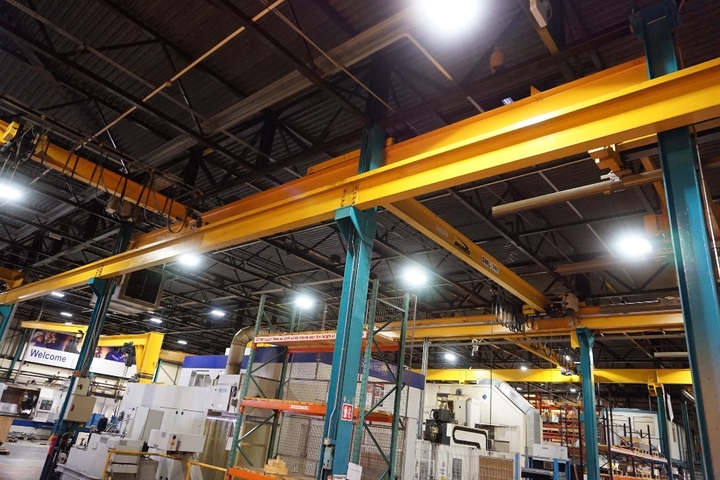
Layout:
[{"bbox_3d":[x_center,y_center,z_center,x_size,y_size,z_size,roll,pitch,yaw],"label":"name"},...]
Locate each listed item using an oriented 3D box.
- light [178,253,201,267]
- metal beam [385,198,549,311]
[{"bbox_3d":[-5.513,0.630,15.520,0.320,0.110,0.620,-12,-29,39],"label":"light"},{"bbox_3d":[2.899,0.510,11.077,0.182,0.413,9.112,-12,-29,39],"label":"metal beam"}]

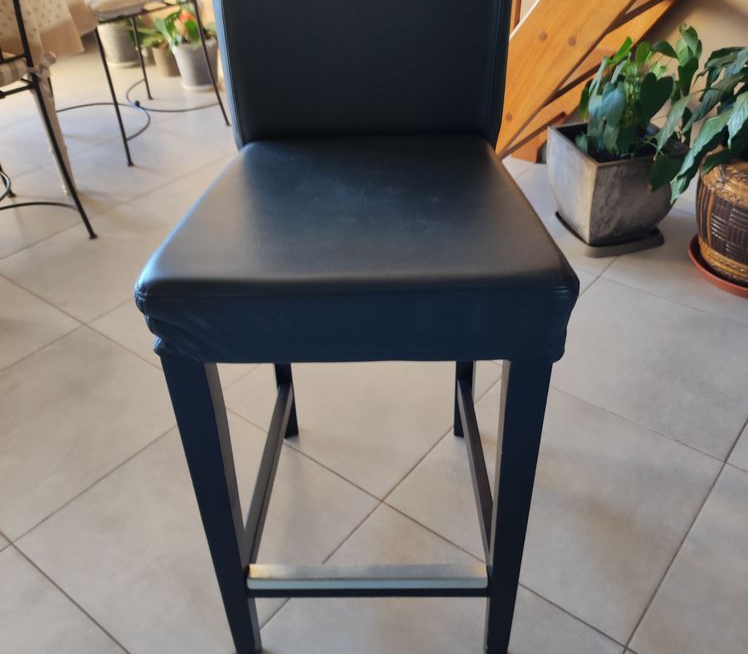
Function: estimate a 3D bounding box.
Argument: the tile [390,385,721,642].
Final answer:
[{"bbox_3d":[0.329,0.282,1.300,0.445,0.010,0.445,24,44,31],"label":"tile"}]

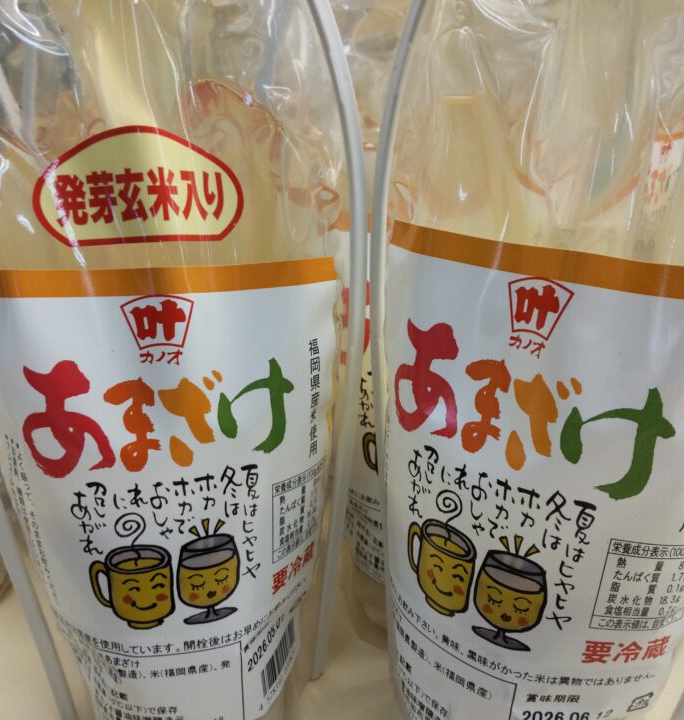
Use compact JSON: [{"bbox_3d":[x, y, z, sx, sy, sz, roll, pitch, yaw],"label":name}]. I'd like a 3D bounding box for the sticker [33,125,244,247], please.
[{"bbox_3d":[-0.053,-0.046,0.175,0.054,0.030,0.003,-3,21,-10],"label":"sticker"}]

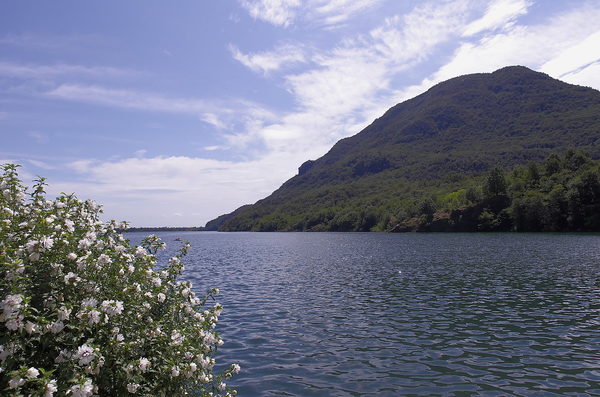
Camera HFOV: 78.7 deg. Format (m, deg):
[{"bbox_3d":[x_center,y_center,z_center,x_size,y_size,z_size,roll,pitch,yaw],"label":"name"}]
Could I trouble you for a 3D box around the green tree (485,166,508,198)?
[{"bbox_3d":[66.806,-5.467,125.000,7.300,10.900,7.000,0,-5,0],"label":"green tree"}]

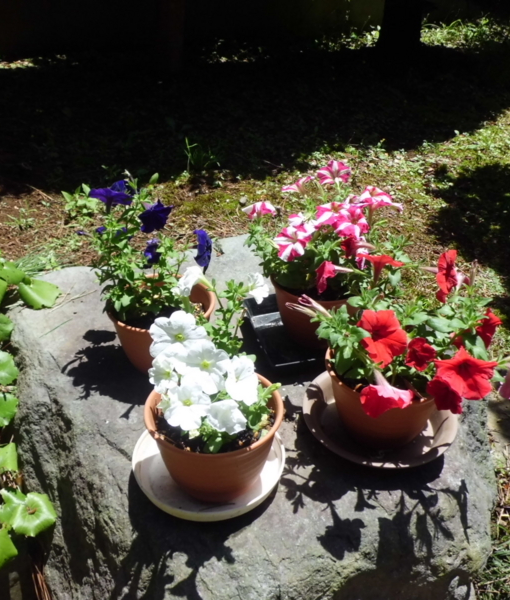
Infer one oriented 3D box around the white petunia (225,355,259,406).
[{"bbox_3d":[-0.015,0.094,0.700,0.045,0.058,0.030,-19,-4,-28],"label":"white petunia"}]

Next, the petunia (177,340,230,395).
[{"bbox_3d":[-0.060,0.077,0.695,0.059,0.062,0.034,-3,21,-5],"label":"petunia"}]

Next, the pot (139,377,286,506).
[{"bbox_3d":[-0.046,0.168,0.725,0.160,0.105,0.160,0,31,0],"label":"pot"}]

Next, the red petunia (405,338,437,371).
[{"bbox_3d":[0.220,0.072,0.795,0.041,0.041,0.032,6,6,11],"label":"red petunia"}]

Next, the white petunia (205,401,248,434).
[{"bbox_3d":[-0.032,0.132,0.675,0.047,0.037,0.032,-3,12,-4],"label":"white petunia"}]

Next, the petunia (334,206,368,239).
[{"bbox_3d":[0.155,-0.125,0.970,0.057,0.032,0.050,3,76,6],"label":"petunia"}]

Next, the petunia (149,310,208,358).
[{"bbox_3d":[-0.091,0.043,0.725,0.066,0.035,0.062,-2,60,-4],"label":"petunia"}]

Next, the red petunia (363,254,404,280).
[{"bbox_3d":[0.177,-0.045,0.830,0.056,0.038,0.055,6,32,-4],"label":"red petunia"}]

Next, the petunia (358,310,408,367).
[{"bbox_3d":[0.156,0.047,0.736,0.064,0.068,0.045,-4,15,-6],"label":"petunia"}]

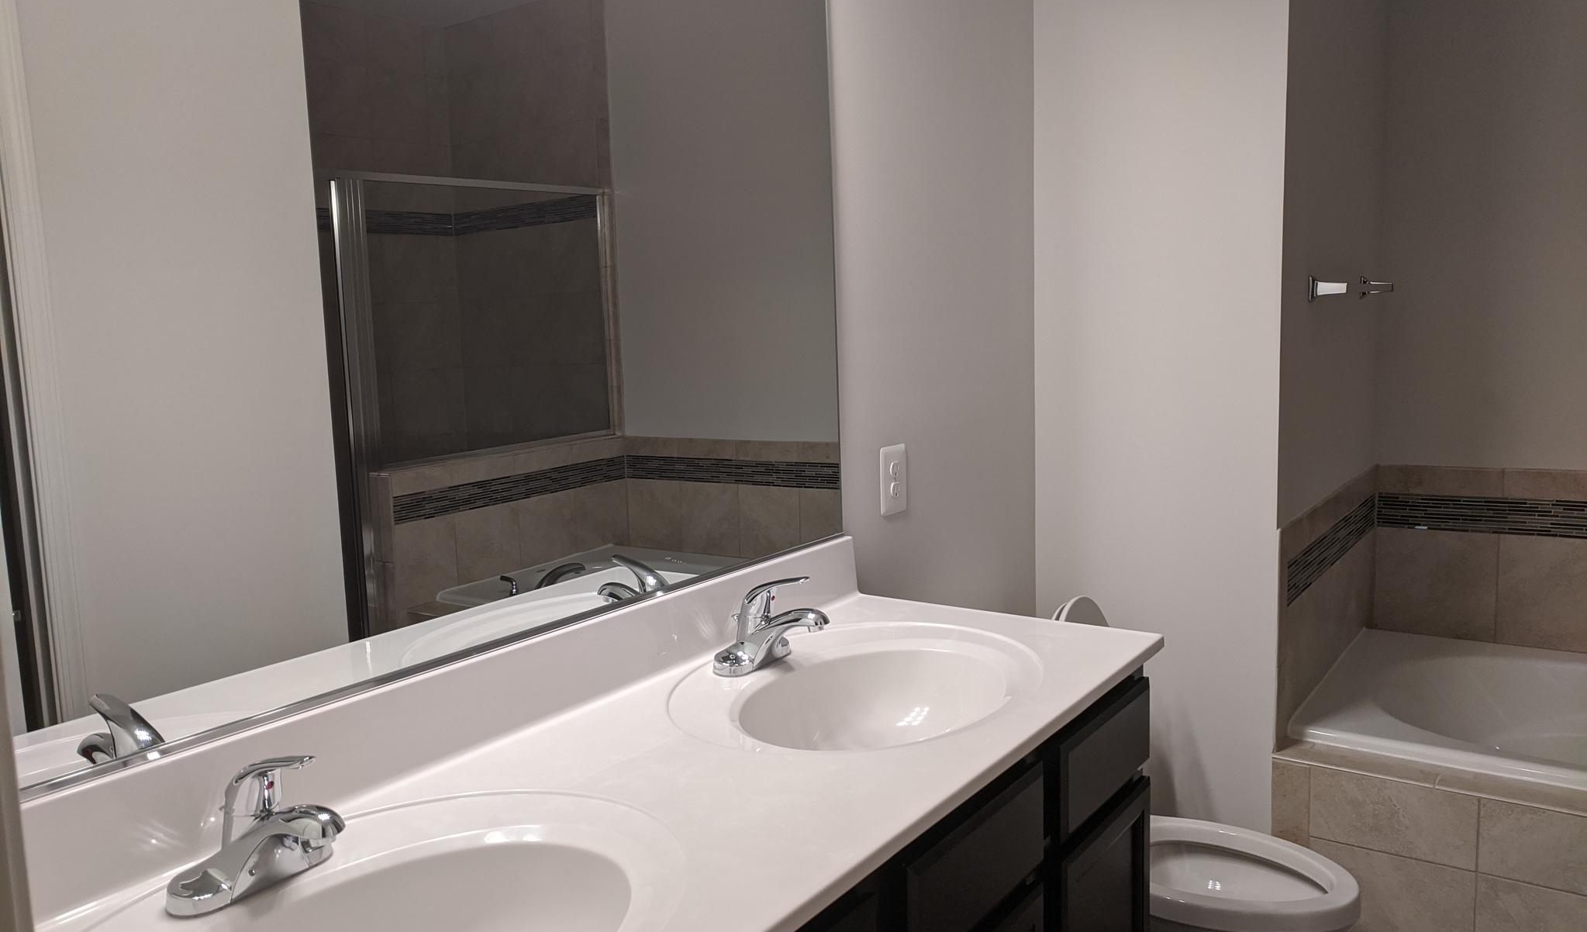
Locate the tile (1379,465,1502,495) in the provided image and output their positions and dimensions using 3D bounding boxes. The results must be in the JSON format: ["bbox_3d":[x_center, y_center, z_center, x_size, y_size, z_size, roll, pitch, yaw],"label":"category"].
[{"bbox_3d":[1.777,0.044,3.281,0.302,0.077,0.010,3,9,35],"label":"tile"}]

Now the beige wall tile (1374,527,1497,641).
[{"bbox_3d":[1.785,0.326,3.318,0.302,0.298,0.010,3,9,35],"label":"beige wall tile"}]

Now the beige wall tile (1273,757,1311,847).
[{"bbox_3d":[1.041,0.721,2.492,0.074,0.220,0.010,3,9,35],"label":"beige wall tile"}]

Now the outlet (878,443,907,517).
[{"bbox_3d":[0.188,0.026,2.202,0.008,0.124,0.079,3,9,35],"label":"outlet"}]

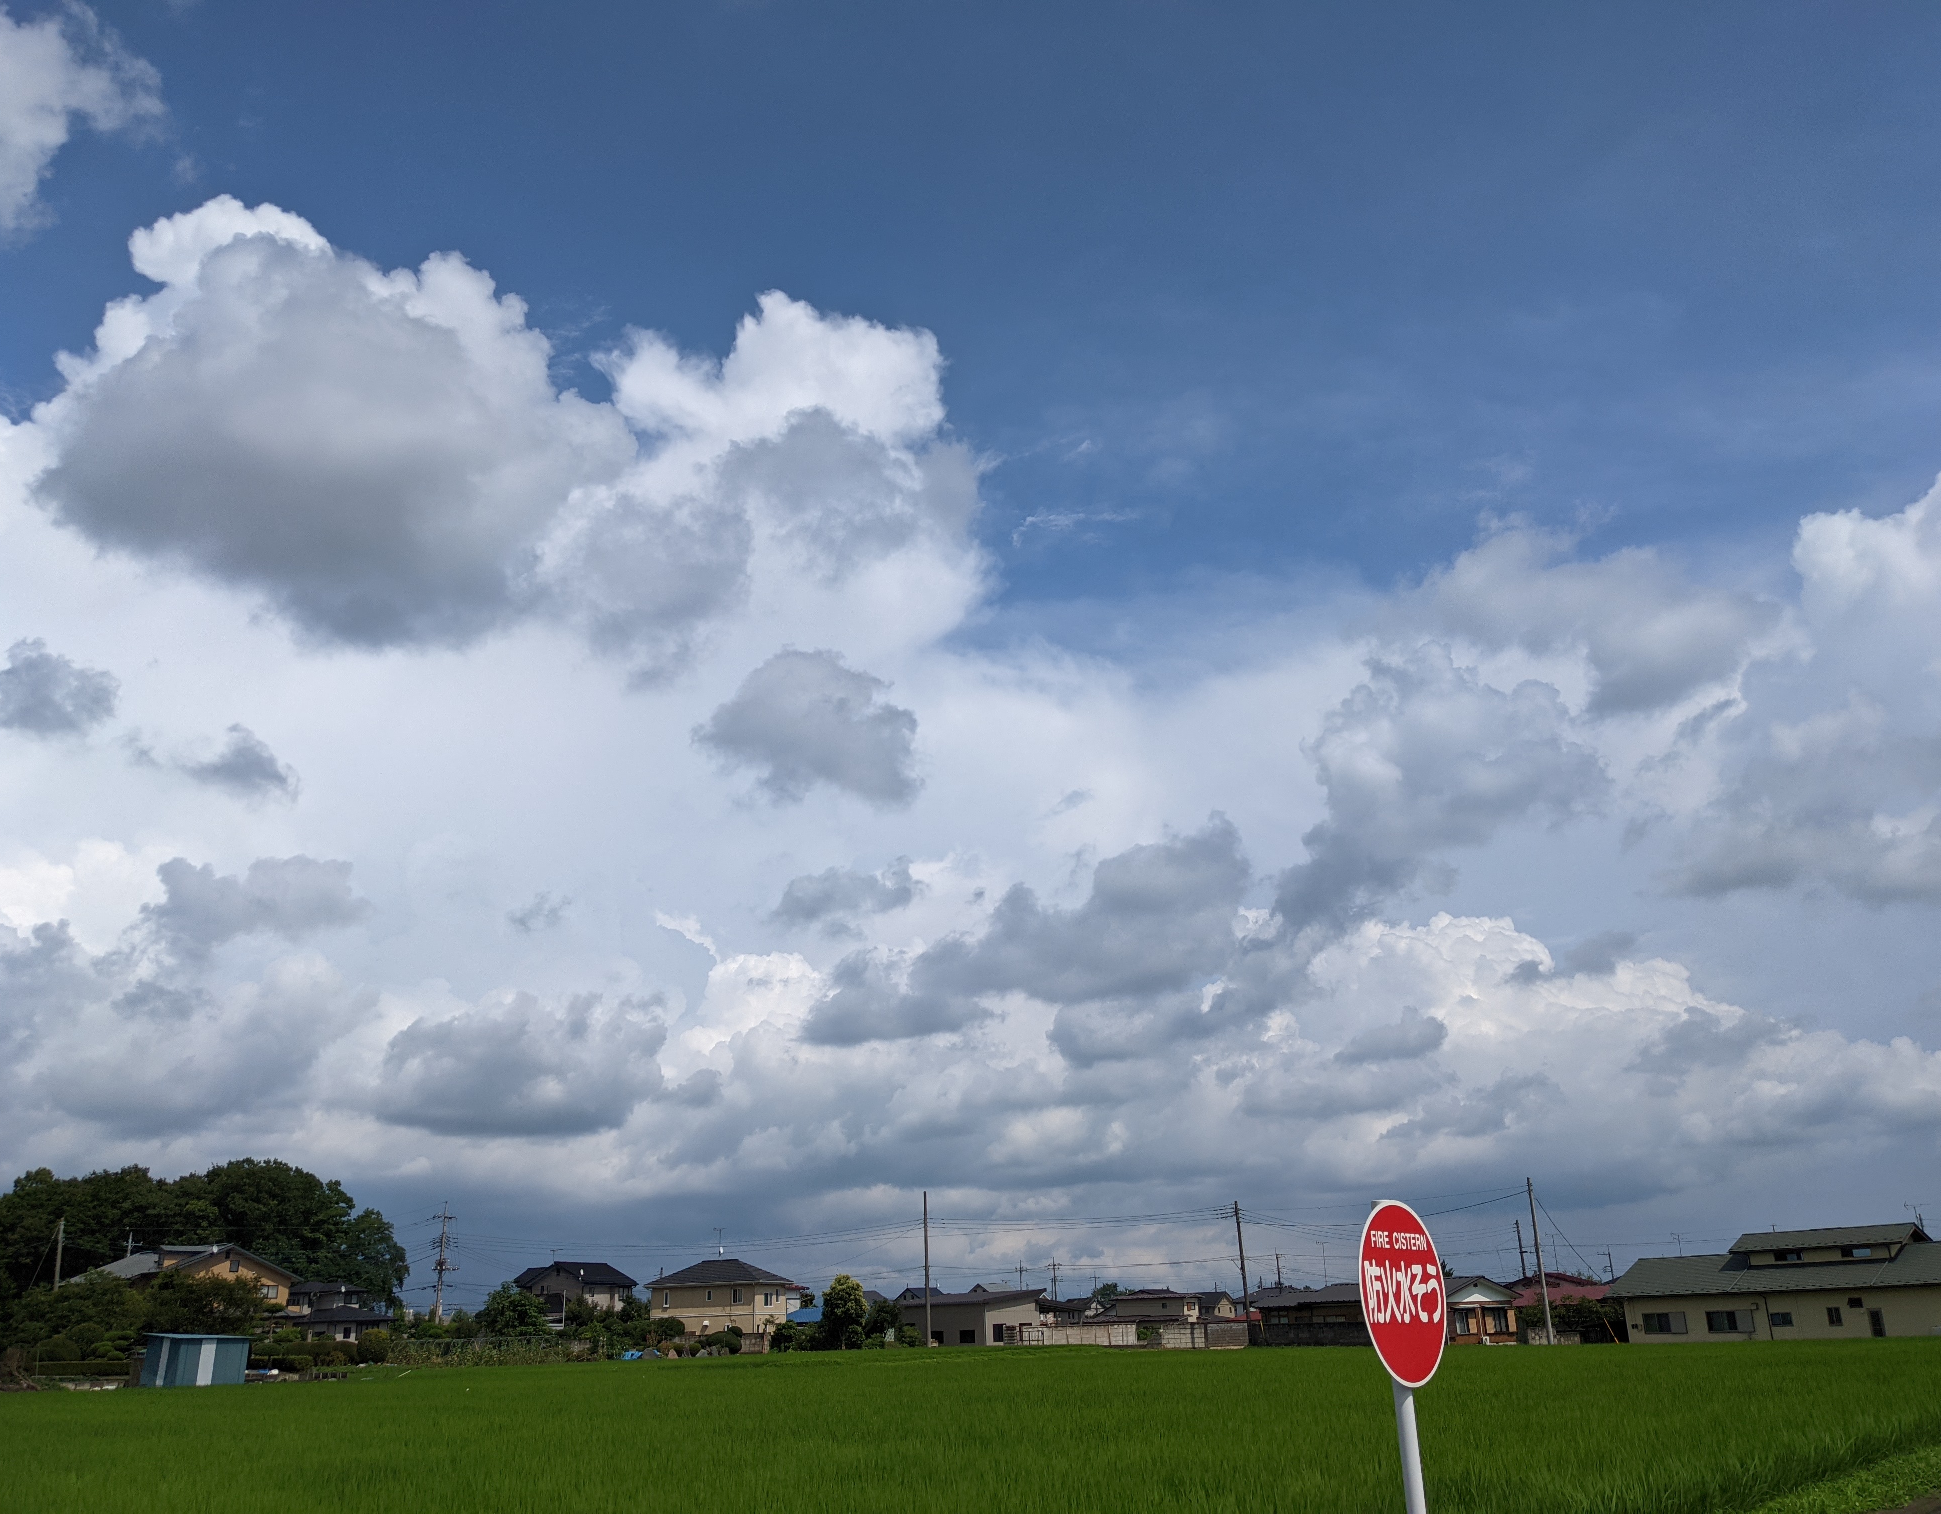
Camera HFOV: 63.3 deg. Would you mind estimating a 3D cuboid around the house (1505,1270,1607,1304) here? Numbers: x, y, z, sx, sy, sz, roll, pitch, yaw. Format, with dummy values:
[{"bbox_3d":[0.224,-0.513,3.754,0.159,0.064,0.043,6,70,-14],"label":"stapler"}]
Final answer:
[{"bbox_3d":[46.632,43.454,124.651,8.500,5.300,6.200,-12,-23,28],"label":"house"}]

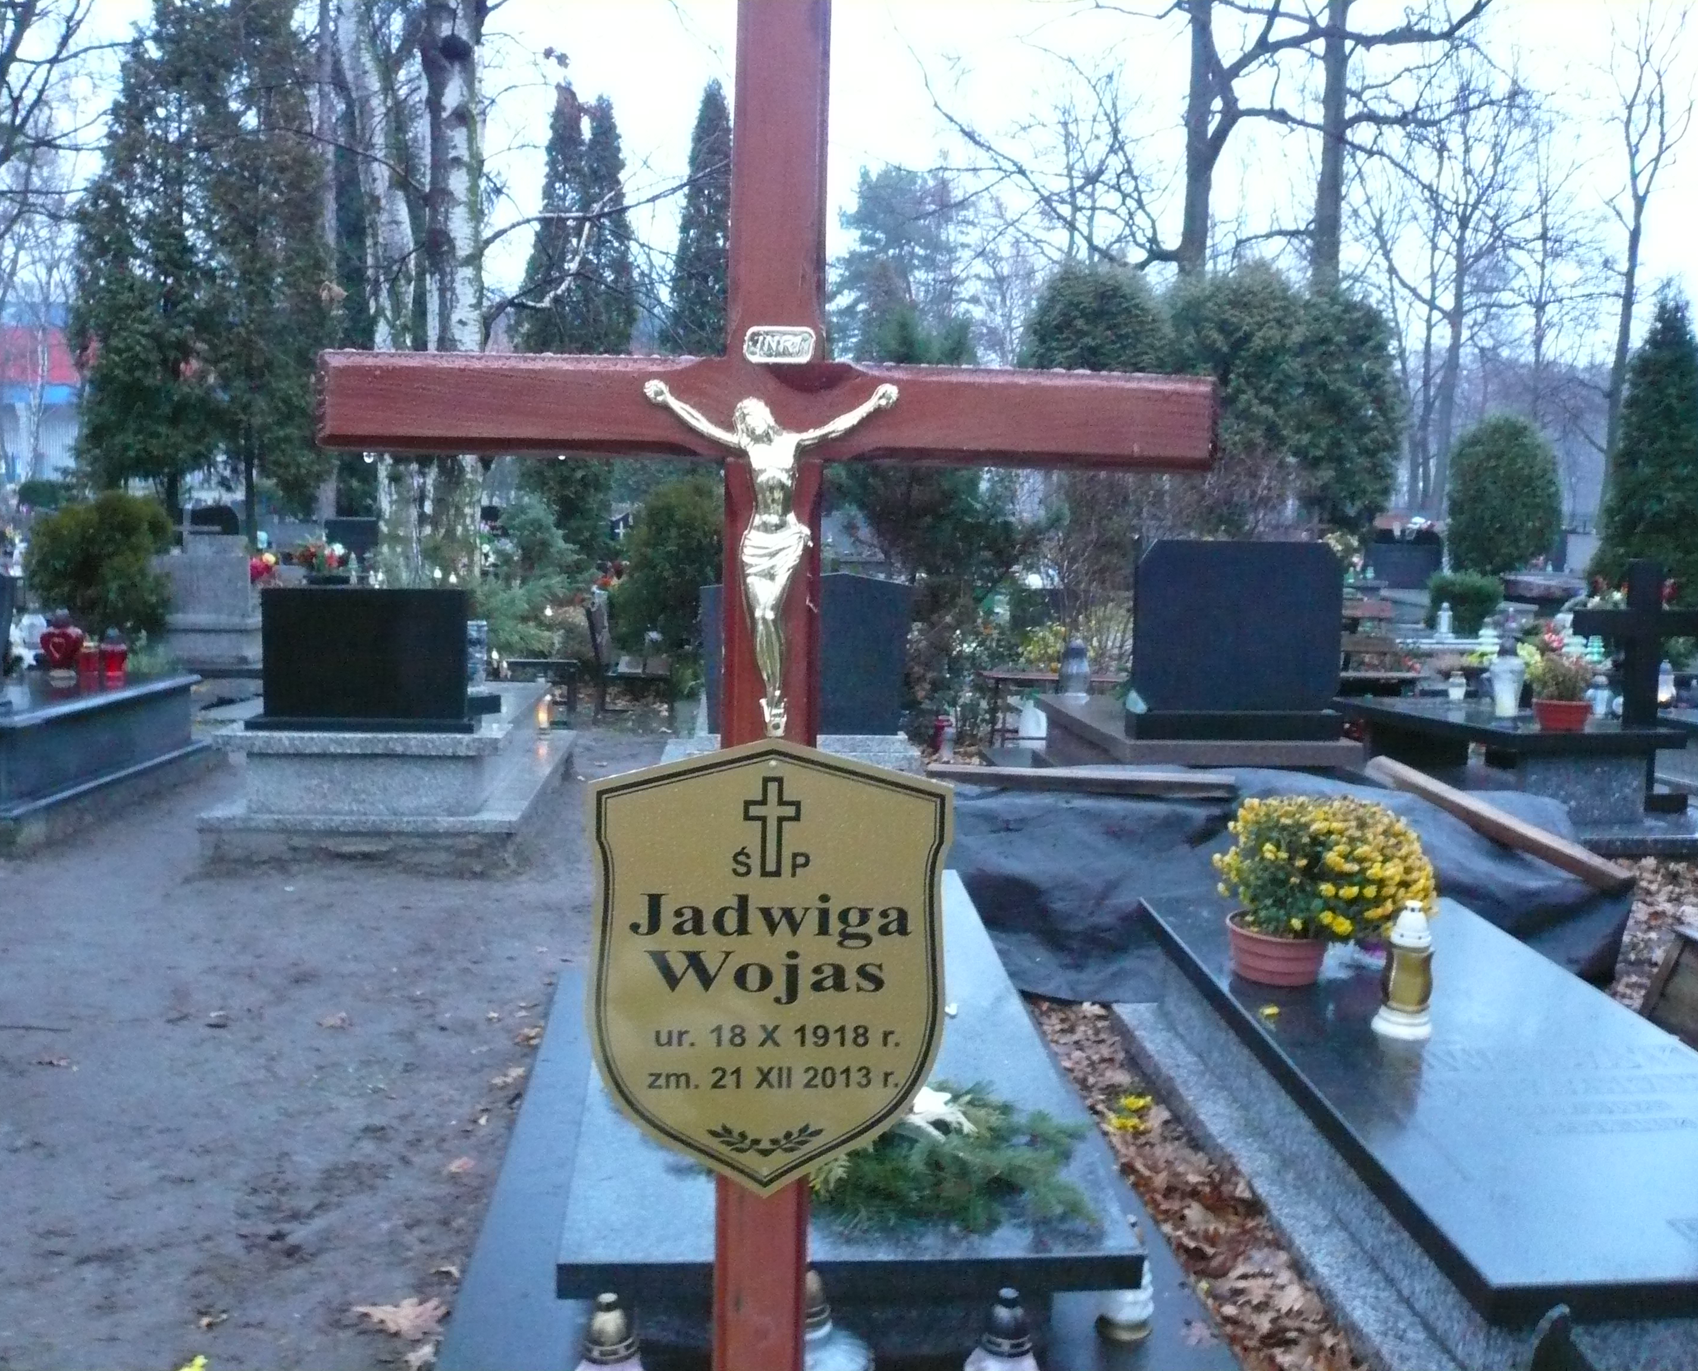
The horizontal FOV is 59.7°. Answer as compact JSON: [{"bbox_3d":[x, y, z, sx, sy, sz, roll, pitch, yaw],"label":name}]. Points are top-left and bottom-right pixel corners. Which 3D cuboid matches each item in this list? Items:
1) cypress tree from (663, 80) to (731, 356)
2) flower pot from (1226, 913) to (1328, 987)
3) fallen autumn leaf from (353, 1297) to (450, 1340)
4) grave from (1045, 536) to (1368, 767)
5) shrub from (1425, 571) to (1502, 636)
[{"bbox_3d":[-2.330,-6.205,25.000,1.835,8.089,1.835,1,7,-5],"label":"cypress tree"},{"bbox_3d":[0.909,0.564,3.151,0.211,0.118,0.211,1,7,0],"label":"flower pot"},{"bbox_3d":[-0.707,0.983,2.327,0.147,0.030,0.120,1,7,-5],"label":"fallen autumn leaf"},{"bbox_3d":[1.383,-0.047,6.132,0.940,1.120,1.660,1,7,-5],"label":"grave"},{"bbox_3d":[5.197,-0.670,12.500,0.652,0.604,0.652,1,7,-5],"label":"shrub"}]

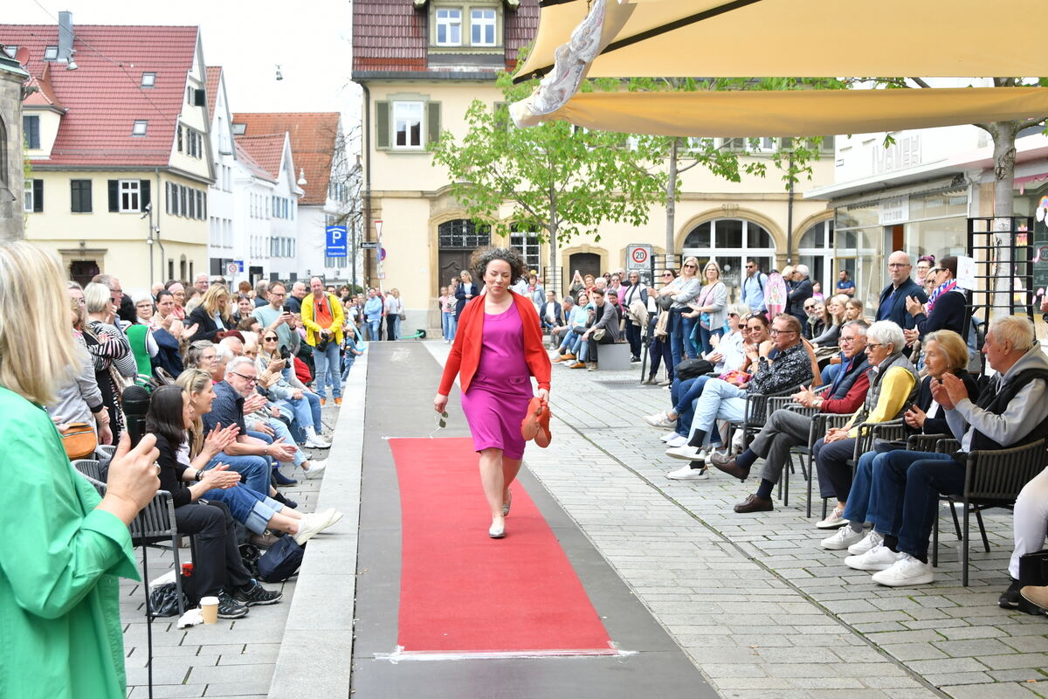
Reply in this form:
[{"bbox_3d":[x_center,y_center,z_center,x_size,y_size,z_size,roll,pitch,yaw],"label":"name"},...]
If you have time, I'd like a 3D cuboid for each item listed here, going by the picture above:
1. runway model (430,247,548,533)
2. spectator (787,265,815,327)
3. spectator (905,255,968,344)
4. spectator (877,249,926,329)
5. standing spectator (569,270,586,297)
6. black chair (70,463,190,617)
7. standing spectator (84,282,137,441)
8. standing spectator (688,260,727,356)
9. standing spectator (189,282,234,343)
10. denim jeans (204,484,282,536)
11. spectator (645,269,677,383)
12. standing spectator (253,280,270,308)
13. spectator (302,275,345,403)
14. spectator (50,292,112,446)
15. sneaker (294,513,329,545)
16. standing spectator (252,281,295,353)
[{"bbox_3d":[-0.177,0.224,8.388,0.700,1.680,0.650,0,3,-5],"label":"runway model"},{"bbox_3d":[4.214,-0.427,21.345,0.380,1.730,0.520,0,3,9],"label":"spectator"},{"bbox_3d":[3.292,0.101,11.100,0.520,1.680,0.500,1,3,13],"label":"spectator"},{"bbox_3d":[3.048,0.073,11.345,0.520,1.730,0.360,2,4,36],"label":"spectator"},{"bbox_3d":[1.254,-0.996,32.457,0.500,1.720,0.450,1,3,6],"label":"standing spectator"},{"bbox_3d":[-2.039,0.946,7.341,0.600,0.780,0.580,0,3,-5],"label":"black chair"},{"bbox_3d":[-2.865,0.345,9.742,0.380,1.620,0.500,-2,4,-35],"label":"standing spectator"},{"bbox_3d":[2.265,-0.247,17.300,0.520,1.680,0.450,2,4,37],"label":"standing spectator"},{"bbox_3d":[-2.941,0.186,13.242,0.500,1.620,0.400,-3,4,-41],"label":"standing spectator"},{"bbox_3d":[-1.656,0.856,7.850,0.680,0.400,0.420,0,3,6],"label":"denim jeans"},{"bbox_3d":[2.049,-0.354,20.459,0.480,1.650,0.500,-1,3,-30],"label":"spectator"},{"bbox_3d":[-3.470,-0.076,18.458,0.340,1.690,0.520,-2,4,-39],"label":"standing spectator"},{"bbox_3d":[-2.740,-0.113,19.100,0.600,1.760,0.420,0,3,-6],"label":"spectator"},{"bbox_3d":[-2.868,0.437,8.909,0.380,1.630,0.500,0,3,-15],"label":"spectator"},{"bbox_3d":[-1.192,0.984,7.930,0.285,0.120,0.100,-36,0,-2],"label":"sneaker"},{"bbox_3d":[-2.417,0.220,13.500,0.550,1.730,0.520,3,4,44],"label":"standing spectator"}]

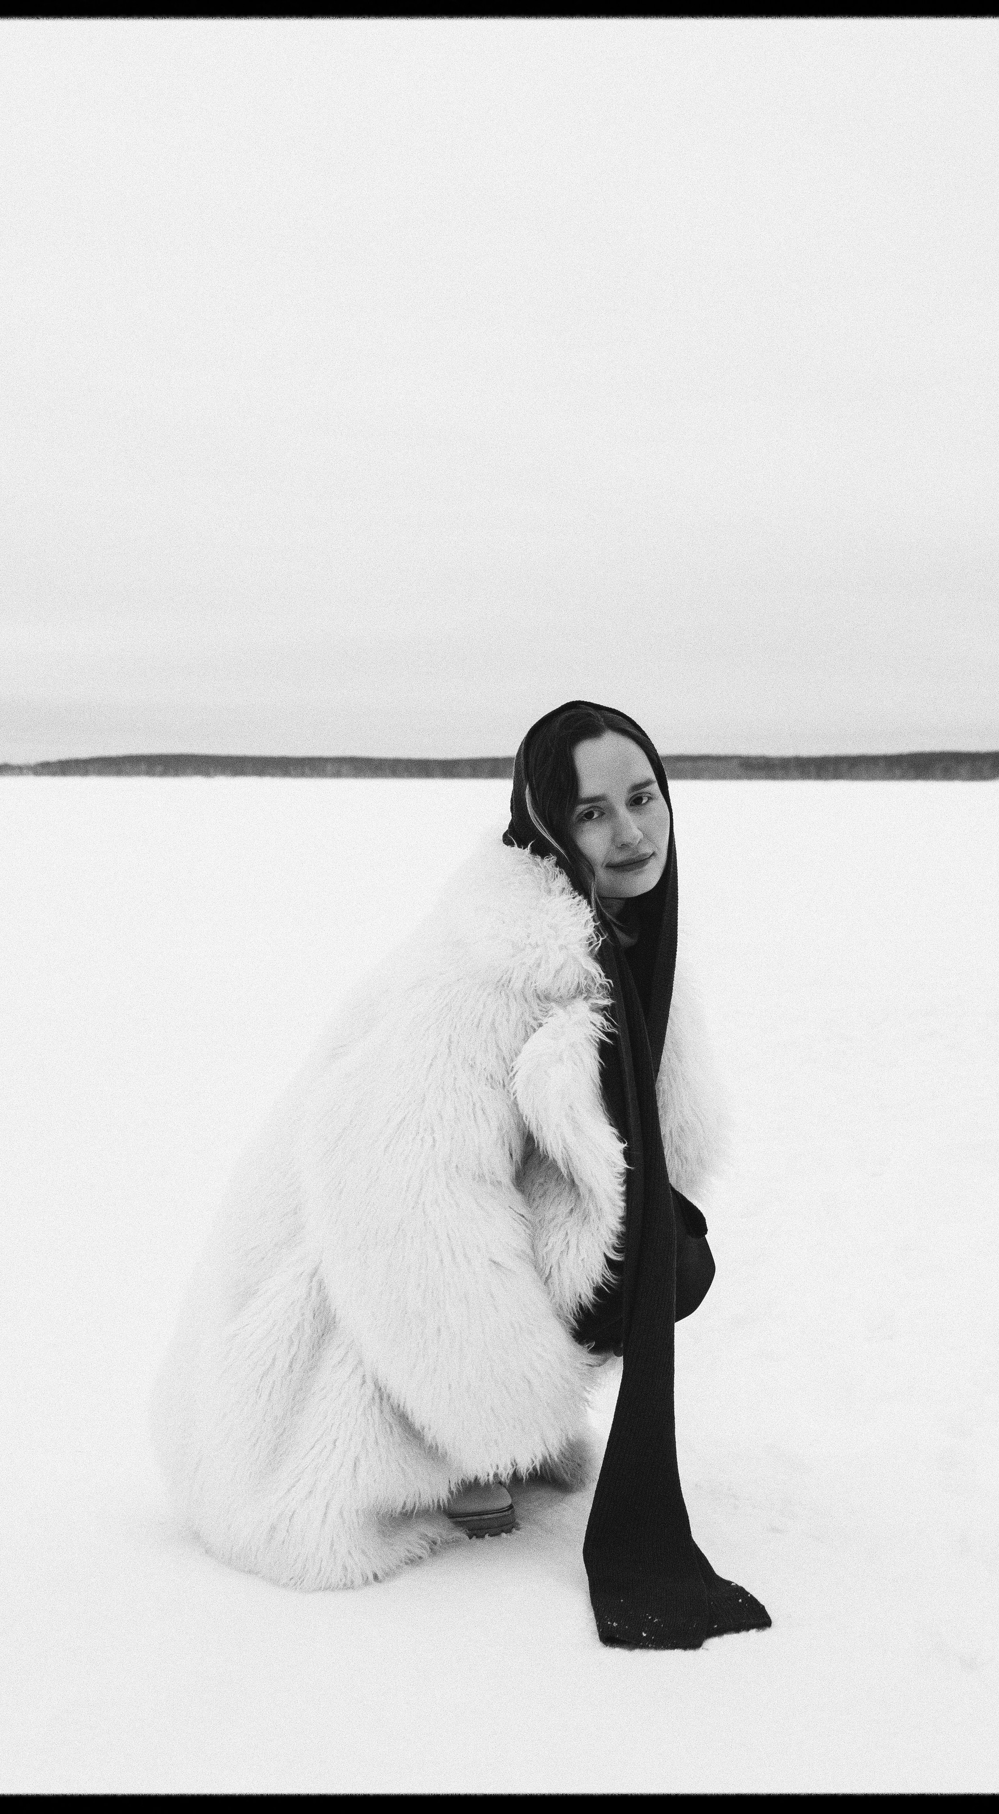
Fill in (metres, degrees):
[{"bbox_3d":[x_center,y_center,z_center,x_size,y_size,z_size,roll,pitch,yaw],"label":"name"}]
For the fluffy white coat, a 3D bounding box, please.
[{"bbox_3d":[-0.076,0.310,2.178,0.600,0.830,0.560,3,5,33],"label":"fluffy white coat"}]

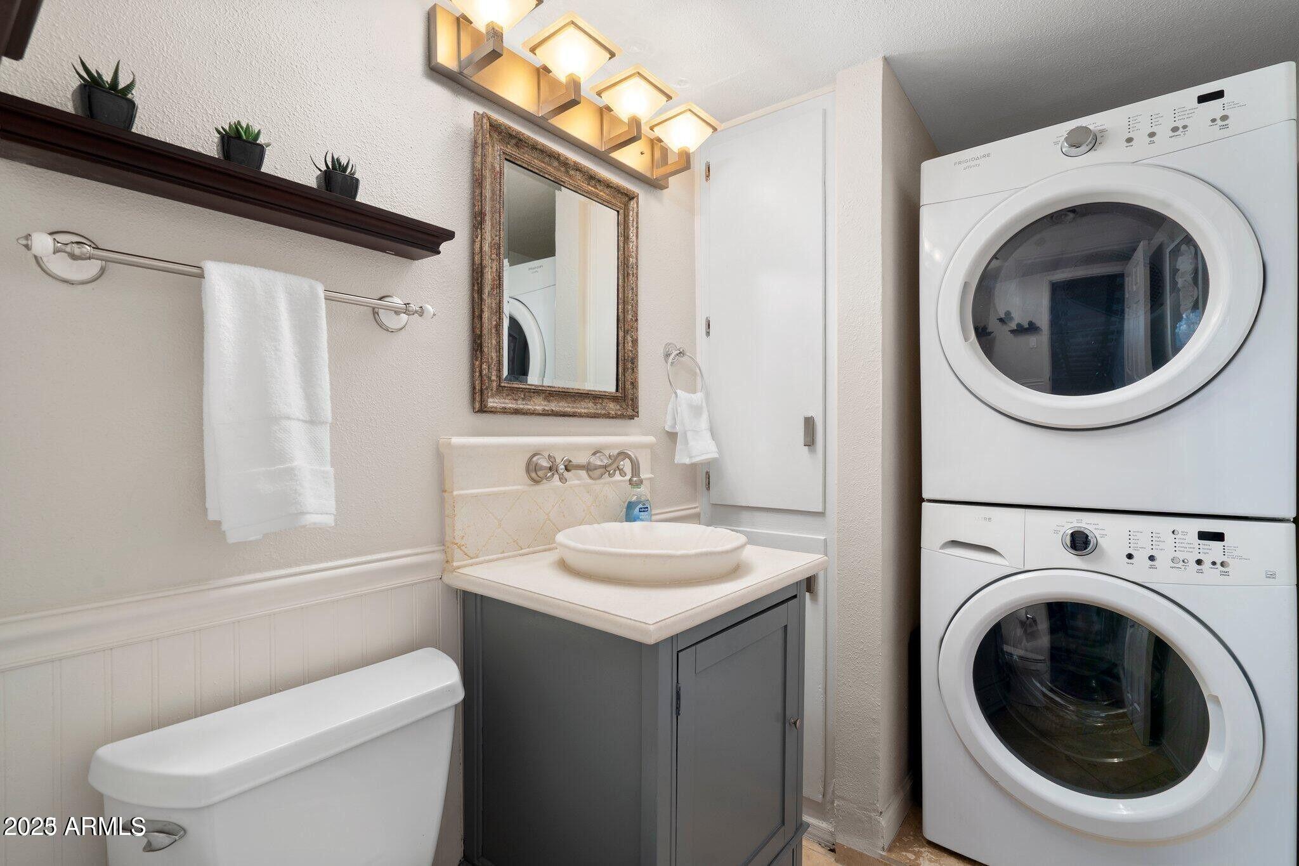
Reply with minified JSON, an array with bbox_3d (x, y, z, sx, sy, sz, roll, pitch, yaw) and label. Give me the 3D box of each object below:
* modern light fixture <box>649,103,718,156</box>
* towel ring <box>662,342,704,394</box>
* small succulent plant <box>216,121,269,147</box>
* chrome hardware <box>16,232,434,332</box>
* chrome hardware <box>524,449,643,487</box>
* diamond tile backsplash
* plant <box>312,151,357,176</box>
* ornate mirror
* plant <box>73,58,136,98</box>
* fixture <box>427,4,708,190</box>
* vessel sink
[{"bbox_3d":[0.103,-0.852,1.677,0.165,0.083,0.165,0,-1,39],"label":"modern light fixture"},{"bbox_3d":[0.099,-0.189,1.827,0.065,0.203,0.172,0,-1,39],"label":"towel ring"},{"bbox_3d":[-0.625,-0.459,0.888,0.058,0.046,0.062,0,-1,39],"label":"small succulent plant"},{"bbox_3d":[-0.615,-0.237,0.937,0.075,0.073,0.557,0,-1,39],"label":"chrome hardware"},{"bbox_3d":[-0.113,0.081,1.375,0.237,0.084,0.275,0,-1,39],"label":"chrome hardware"},{"bbox_3d":[-0.211,0.148,1.459,0.045,0.277,0.676,0,-1,39],"label":"diamond tile backsplash"},{"bbox_3d":[-0.541,-0.458,0.991,0.056,0.050,0.060,0,-1,39],"label":"plant"},{"bbox_3d":[-0.205,-0.373,1.475,0.037,0.662,0.538,0,-1,39],"label":"ornate mirror"},{"bbox_3d":[-0.722,-0.467,0.768,0.058,0.058,0.060,0,-1,39],"label":"plant"},{"bbox_3d":[-0.121,-0.826,1.440,0.215,0.139,0.815,0,-1,39],"label":"fixture"},{"bbox_3d":[0.005,0.260,1.298,0.426,0.060,0.426,0,0,0],"label":"vessel sink"}]

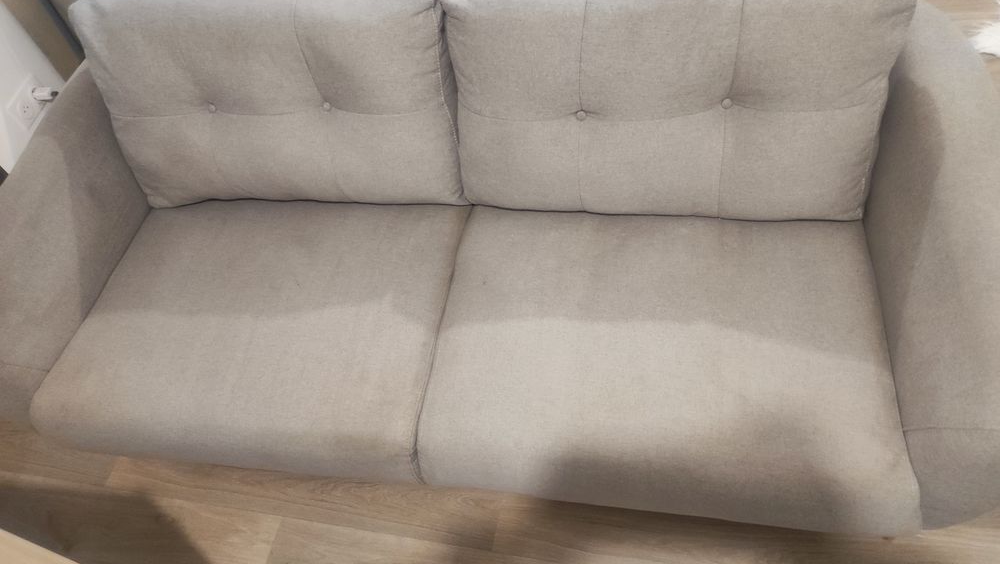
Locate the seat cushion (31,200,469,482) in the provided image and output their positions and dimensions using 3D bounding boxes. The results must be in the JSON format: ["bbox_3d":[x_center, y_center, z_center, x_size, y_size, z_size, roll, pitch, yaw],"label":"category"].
[{"bbox_3d":[-0.487,0.070,1.578,0.800,0.165,0.650,2,53,12],"label":"seat cushion"}]

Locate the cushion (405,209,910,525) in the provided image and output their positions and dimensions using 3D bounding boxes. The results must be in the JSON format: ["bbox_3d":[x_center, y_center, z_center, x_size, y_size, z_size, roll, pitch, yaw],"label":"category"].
[{"bbox_3d":[0.294,0.103,1.410,0.800,0.165,0.650,2,53,12],"label":"cushion"}]

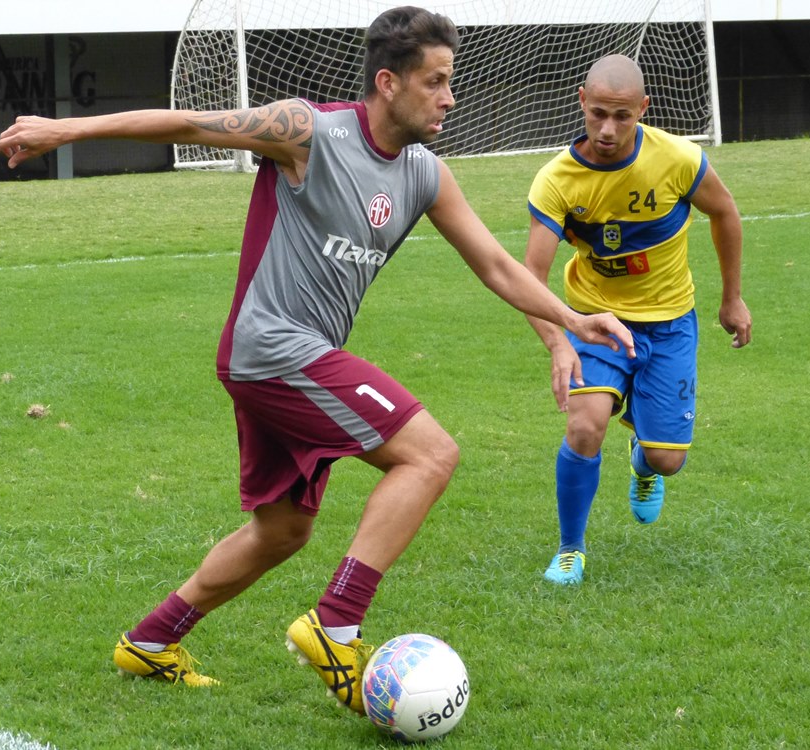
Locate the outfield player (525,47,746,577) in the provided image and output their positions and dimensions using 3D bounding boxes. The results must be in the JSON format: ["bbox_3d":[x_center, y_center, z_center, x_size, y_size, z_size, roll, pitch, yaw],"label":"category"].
[{"bbox_3d":[0.617,-0.167,6.748,0.570,1.400,0.700,2,8,18],"label":"outfield player"}]

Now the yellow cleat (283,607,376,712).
[{"bbox_3d":[-0.145,0.604,5.320,0.105,0.270,0.100,-39,12,0],"label":"yellow cleat"}]

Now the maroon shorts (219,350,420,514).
[{"bbox_3d":[-0.177,0.112,5.320,0.410,0.355,0.370,2,8,13],"label":"maroon shorts"}]

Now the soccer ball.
[{"bbox_3d":[0.023,0.642,5.220,0.220,0.220,0.220,0,8,0],"label":"soccer ball"}]

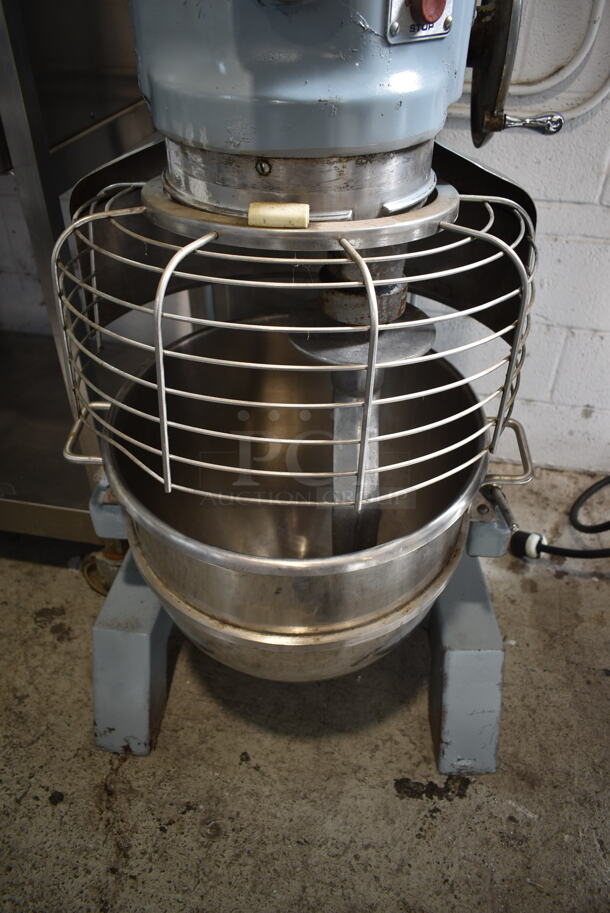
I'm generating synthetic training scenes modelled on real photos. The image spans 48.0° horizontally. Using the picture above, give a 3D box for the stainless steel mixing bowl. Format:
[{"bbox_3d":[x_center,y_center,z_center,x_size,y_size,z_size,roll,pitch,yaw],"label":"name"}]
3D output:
[{"bbox_3d":[-0.011,0.096,1.011,0.485,0.420,0.485,0,44,0],"label":"stainless steel mixing bowl"}]

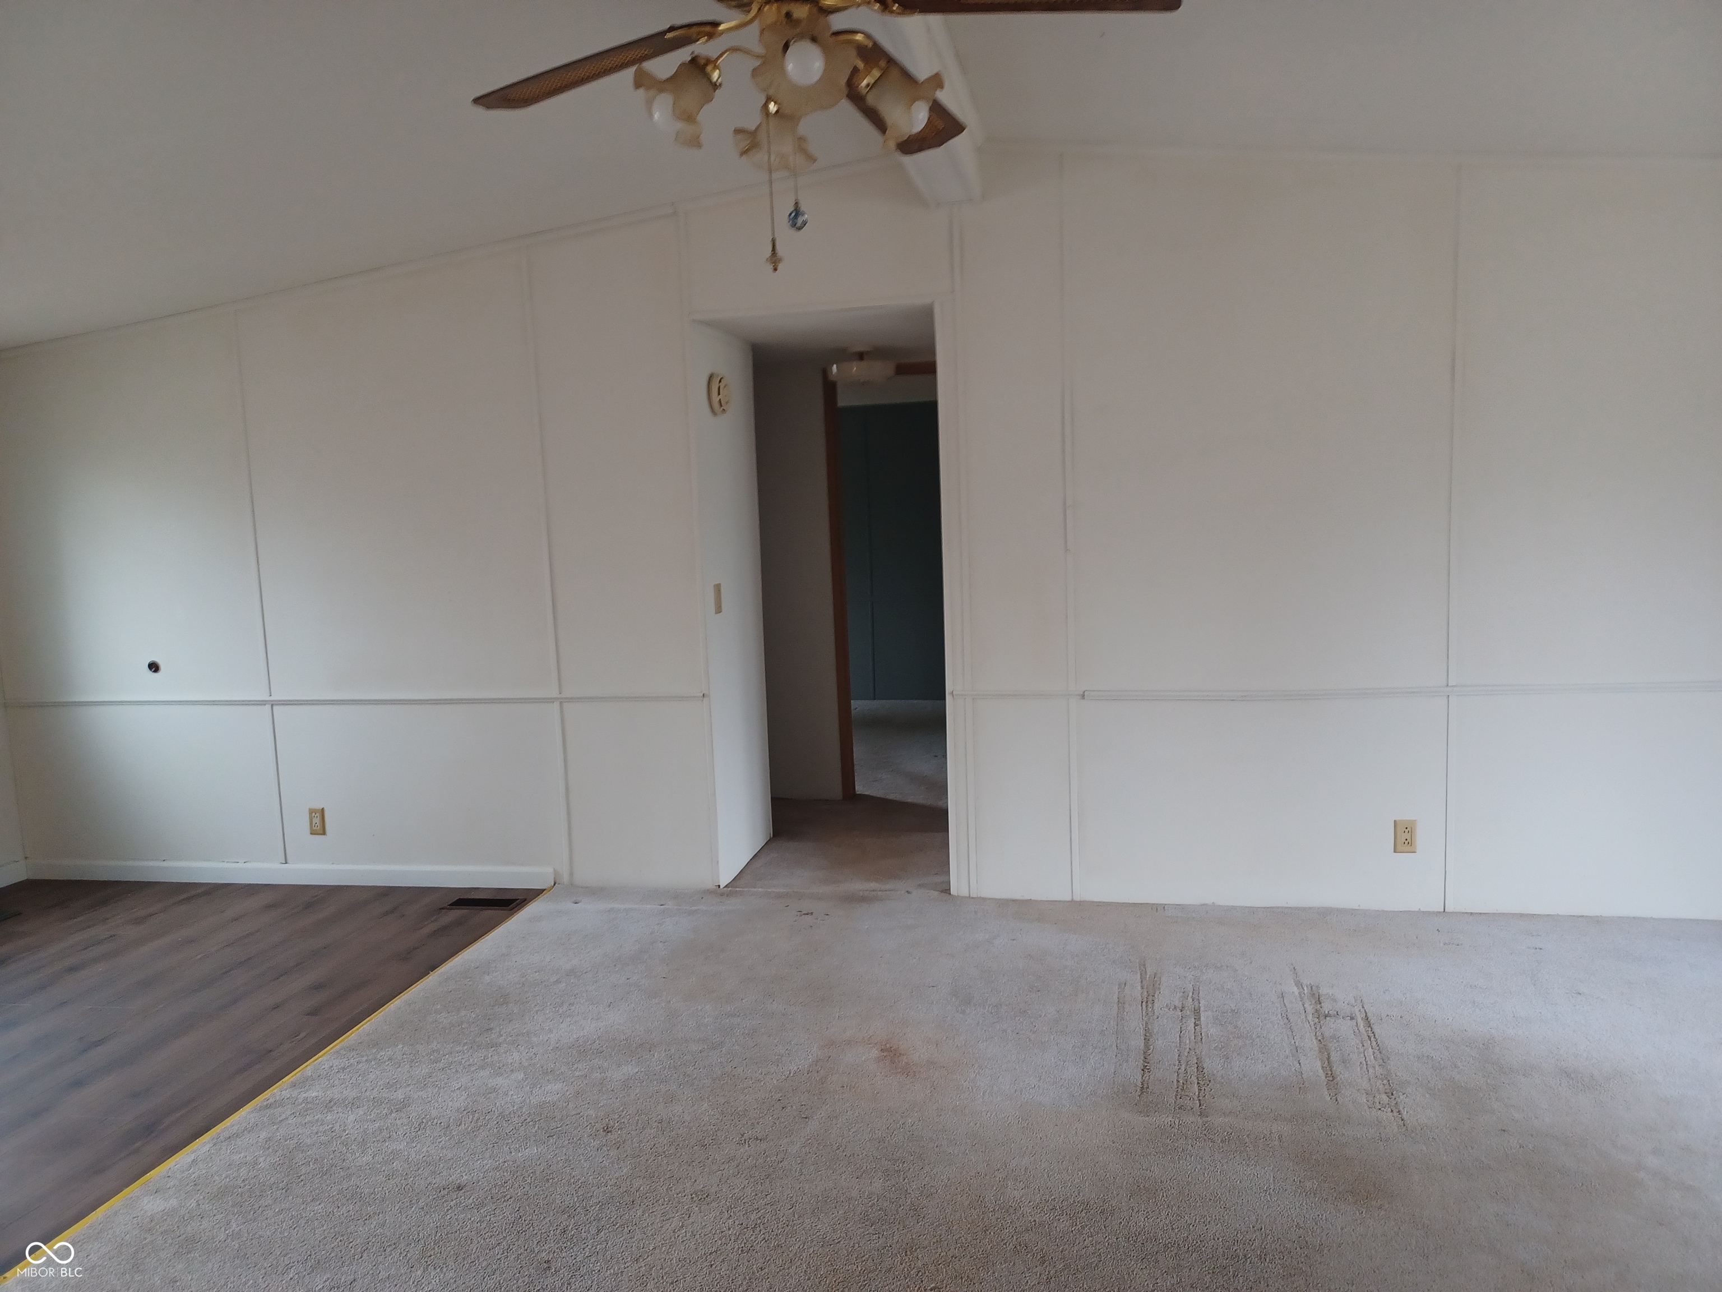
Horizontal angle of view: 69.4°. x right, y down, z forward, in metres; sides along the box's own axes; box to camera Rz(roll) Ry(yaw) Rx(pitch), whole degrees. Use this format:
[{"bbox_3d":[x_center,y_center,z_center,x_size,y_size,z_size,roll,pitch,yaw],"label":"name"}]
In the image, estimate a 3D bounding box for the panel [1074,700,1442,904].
[{"bbox_3d":[1.340,0.534,4.217,1.199,0.717,0.020,-1,7,11],"label":"panel"}]

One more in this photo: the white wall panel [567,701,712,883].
[{"bbox_3d":[-0.840,0.554,4.643,0.563,0.715,0.020,-1,7,11],"label":"white wall panel"}]

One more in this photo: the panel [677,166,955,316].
[{"bbox_3d":[-0.158,-1.385,4.274,0.945,0.466,0.020,-1,7,11],"label":"panel"}]

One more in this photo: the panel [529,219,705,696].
[{"bbox_3d":[-0.875,-0.655,4.502,0.584,1.685,0.020,-1,7,11],"label":"panel"}]

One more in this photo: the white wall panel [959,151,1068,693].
[{"bbox_3d":[0.514,-0.740,4.221,0.345,1.807,0.020,-1,7,11],"label":"white wall panel"}]

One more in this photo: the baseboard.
[{"bbox_3d":[-2.334,0.915,4.968,2.381,0.089,0.020,-1,7,11],"label":"baseboard"}]

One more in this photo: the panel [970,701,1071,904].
[{"bbox_3d":[0.565,0.540,4.368,0.340,0.715,0.020,-1,7,11],"label":"panel"}]

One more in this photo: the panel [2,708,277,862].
[{"bbox_3d":[-2.904,0.561,5.045,1.212,0.645,0.020,-1,7,11],"label":"panel"}]

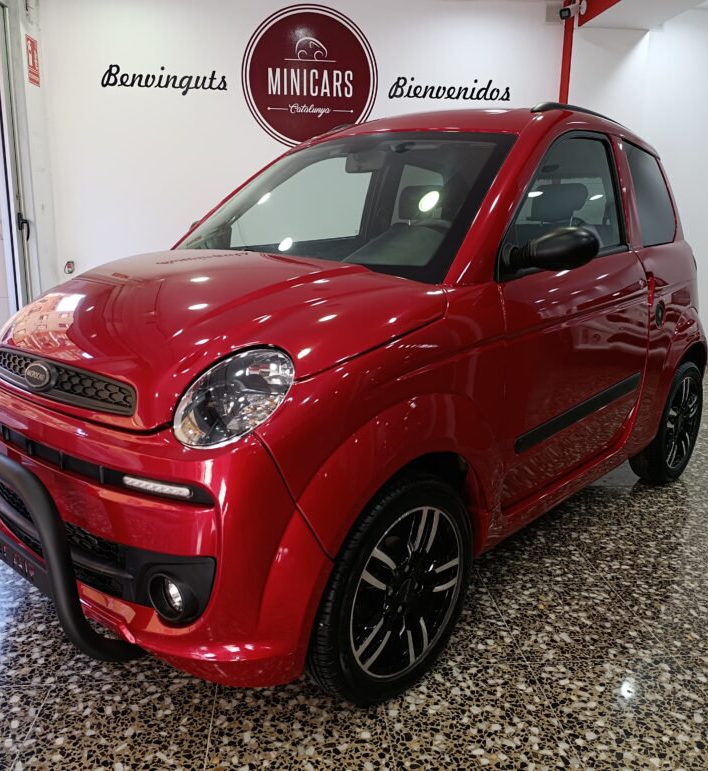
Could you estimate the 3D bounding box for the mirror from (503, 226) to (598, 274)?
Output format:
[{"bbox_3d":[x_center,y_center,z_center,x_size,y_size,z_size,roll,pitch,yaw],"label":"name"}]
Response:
[{"bbox_3d":[0.518,-0.347,1.752,0.210,0.125,0.150,13,18,41],"label":"mirror"}]

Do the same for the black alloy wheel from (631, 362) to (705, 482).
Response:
[{"bbox_3d":[1.388,0.154,3.036,0.150,0.548,0.548,13,18,41],"label":"black alloy wheel"}]

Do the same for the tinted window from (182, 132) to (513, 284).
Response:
[{"bbox_3d":[-0.103,-0.587,2.146,1.180,0.120,0.670,13,58,41],"label":"tinted window"}]

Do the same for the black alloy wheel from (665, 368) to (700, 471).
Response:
[{"bbox_3d":[1.403,0.157,3.022,0.120,0.412,0.412,13,18,41],"label":"black alloy wheel"}]

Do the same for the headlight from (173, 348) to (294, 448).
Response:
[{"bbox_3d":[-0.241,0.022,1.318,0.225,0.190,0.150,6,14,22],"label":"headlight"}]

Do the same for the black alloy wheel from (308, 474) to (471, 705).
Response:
[{"bbox_3d":[0.083,0.474,1.650,0.150,0.548,0.548,13,18,41],"label":"black alloy wheel"}]

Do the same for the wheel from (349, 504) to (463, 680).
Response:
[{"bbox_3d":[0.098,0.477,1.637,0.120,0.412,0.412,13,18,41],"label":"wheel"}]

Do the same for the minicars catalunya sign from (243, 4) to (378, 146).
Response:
[{"bbox_3d":[-0.303,-2.167,4.823,0.961,0.961,0.030,-1,13,-6],"label":"minicars catalunya sign"}]

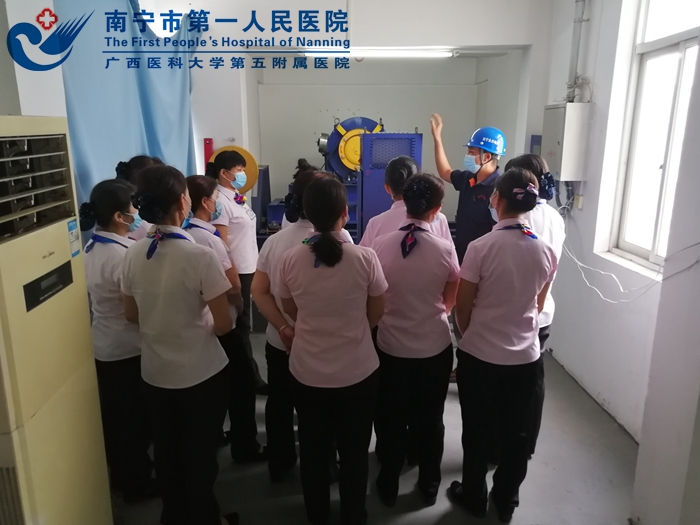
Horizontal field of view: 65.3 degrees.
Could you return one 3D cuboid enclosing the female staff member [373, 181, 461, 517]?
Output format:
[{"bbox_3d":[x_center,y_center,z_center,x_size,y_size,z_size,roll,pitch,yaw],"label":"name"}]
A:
[{"bbox_3d":[0.305,0.379,2.609,0.430,1.585,0.300,3,13,14],"label":"female staff member"}]

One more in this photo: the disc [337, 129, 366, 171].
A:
[{"bbox_3d":[0.080,-1.000,4.900,0.390,0.390,0.080,0,13,0],"label":"disc"}]

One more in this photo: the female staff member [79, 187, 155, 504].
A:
[{"bbox_3d":[-1.075,0.379,2.629,0.420,1.575,0.310,11,17,41],"label":"female staff member"}]

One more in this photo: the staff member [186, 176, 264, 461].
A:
[{"bbox_3d":[-0.680,0.316,2.953,0.330,1.555,0.420,-10,16,-37],"label":"staff member"}]

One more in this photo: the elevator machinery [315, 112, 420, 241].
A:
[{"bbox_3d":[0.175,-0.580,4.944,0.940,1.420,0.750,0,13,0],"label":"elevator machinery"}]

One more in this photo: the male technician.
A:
[{"bbox_3d":[0.765,0.005,3.590,0.520,1.880,0.550,-6,14,-24],"label":"male technician"}]

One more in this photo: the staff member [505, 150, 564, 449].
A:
[{"bbox_3d":[0.920,0.267,2.932,0.430,1.660,0.310,-7,14,-27],"label":"staff member"}]

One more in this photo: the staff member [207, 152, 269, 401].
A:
[{"bbox_3d":[-0.730,0.112,3.615,0.370,1.660,0.440,1,13,5],"label":"staff member"}]

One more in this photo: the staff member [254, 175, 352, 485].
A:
[{"bbox_3d":[-0.235,0.332,2.803,0.470,1.590,0.330,6,14,24],"label":"staff member"}]

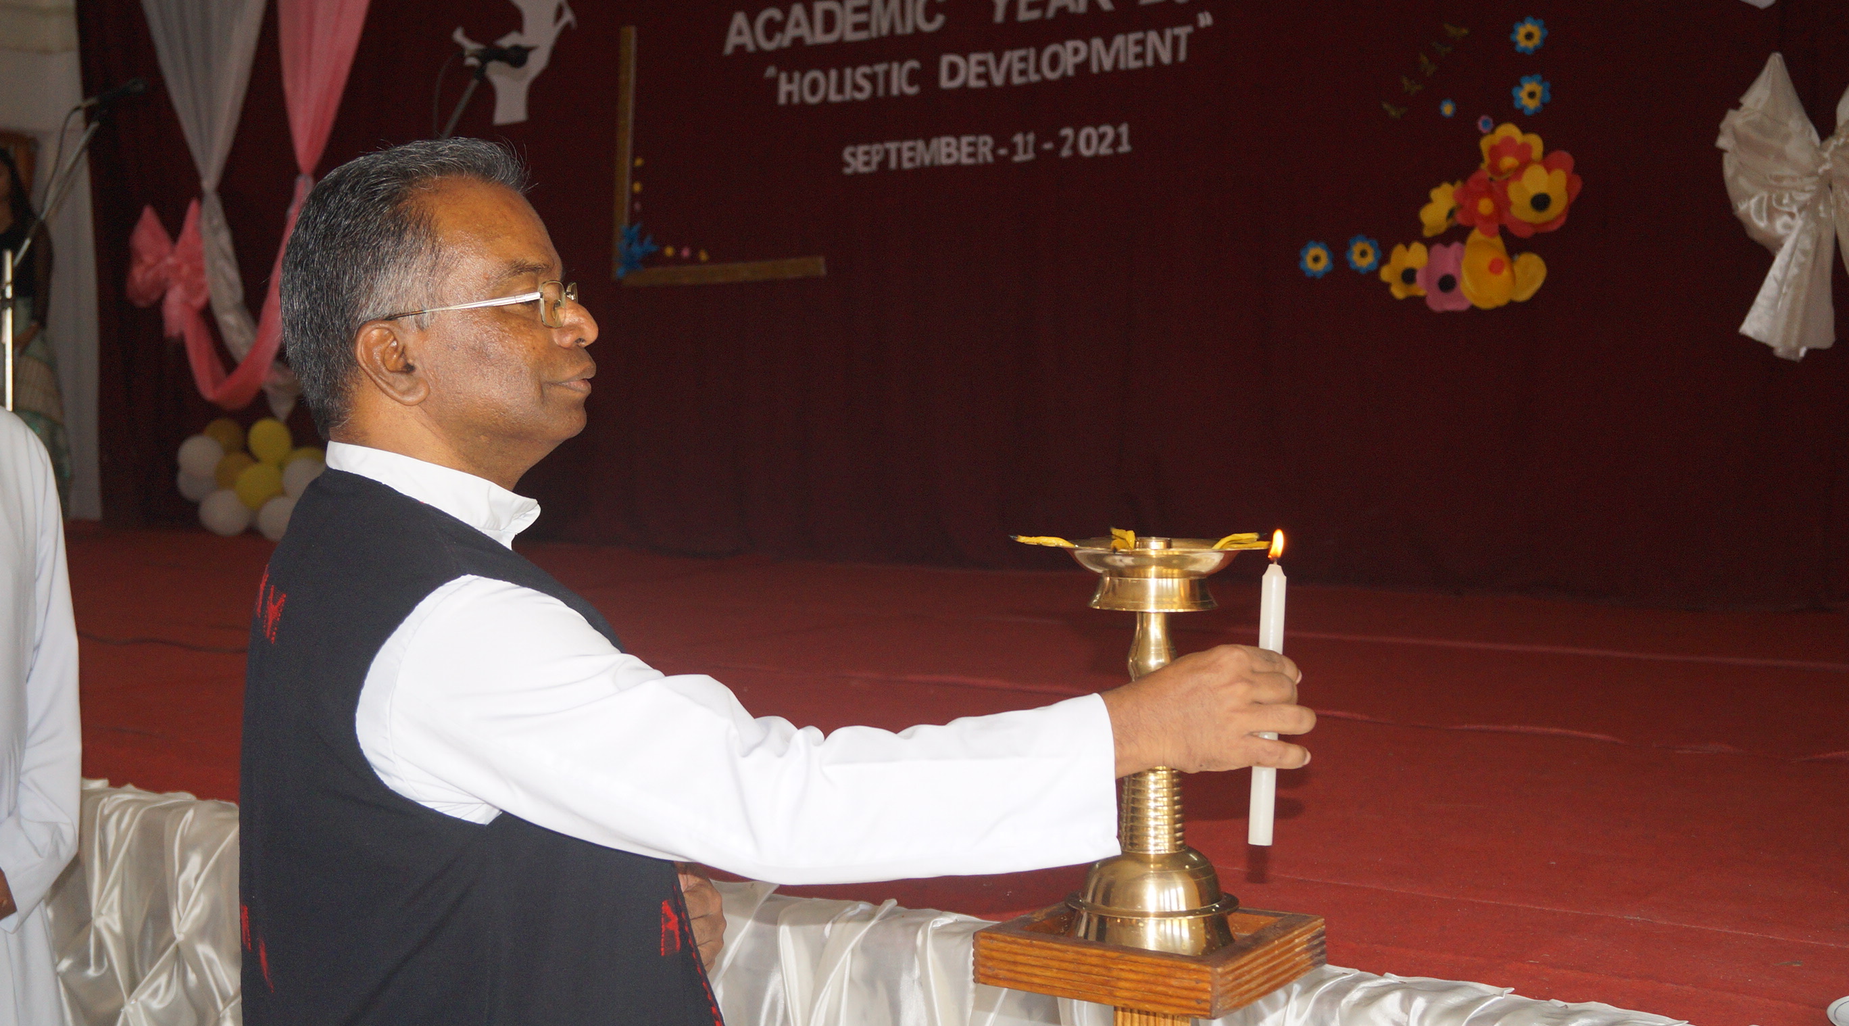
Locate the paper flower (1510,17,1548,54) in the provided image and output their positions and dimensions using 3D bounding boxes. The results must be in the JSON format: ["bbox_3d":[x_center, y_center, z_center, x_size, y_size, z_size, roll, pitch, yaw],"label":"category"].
[{"bbox_3d":[1.782,-1.408,6.357,0.108,0.102,0.020,2,4,33],"label":"paper flower"}]

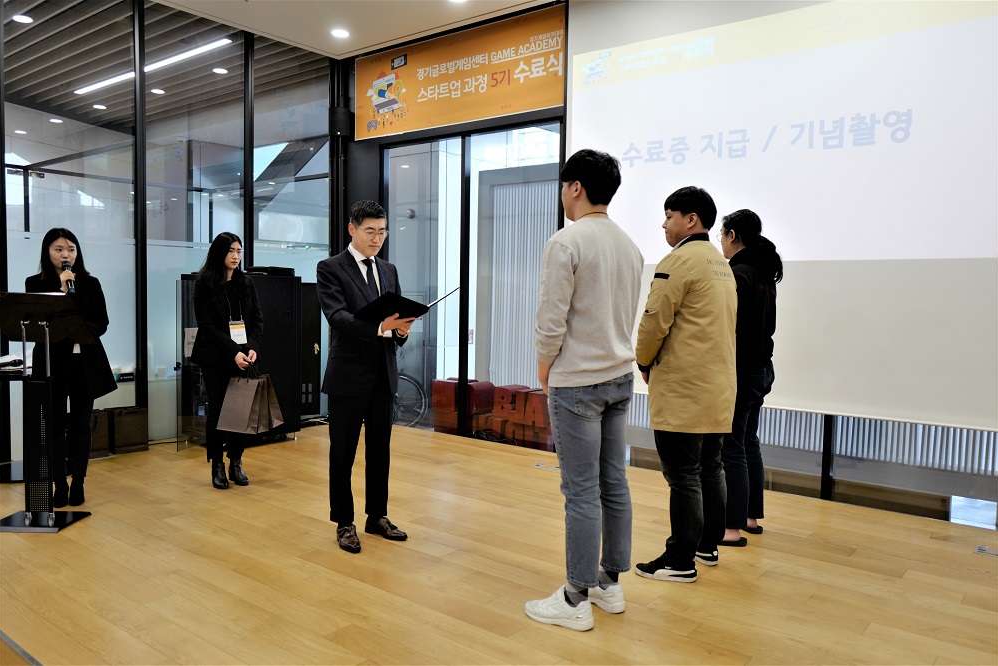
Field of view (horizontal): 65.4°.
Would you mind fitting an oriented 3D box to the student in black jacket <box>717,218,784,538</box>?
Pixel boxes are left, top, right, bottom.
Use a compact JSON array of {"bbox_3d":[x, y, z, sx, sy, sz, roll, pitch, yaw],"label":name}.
[{"bbox_3d":[1.256,0.223,4.068,0.360,1.706,0.440,3,4,30],"label":"student in black jacket"}]

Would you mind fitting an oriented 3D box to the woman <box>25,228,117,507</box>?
[{"bbox_3d":[-2.488,0.198,4.504,0.510,1.586,0.360,-1,4,-33],"label":"woman"}]

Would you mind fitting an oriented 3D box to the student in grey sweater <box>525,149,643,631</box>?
[{"bbox_3d":[0.334,0.201,3.059,0.380,1.826,0.490,4,4,40],"label":"student in grey sweater"}]

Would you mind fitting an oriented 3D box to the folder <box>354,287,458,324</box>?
[{"bbox_3d":[-0.441,-0.110,3.835,0.428,0.099,0.312,-6,-16,-43],"label":"folder"}]

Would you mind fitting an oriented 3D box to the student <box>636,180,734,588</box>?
[{"bbox_3d":[0.863,0.215,3.594,0.400,1.760,0.520,3,4,33],"label":"student"}]

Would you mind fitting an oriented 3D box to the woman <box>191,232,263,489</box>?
[{"bbox_3d":[-1.732,0.170,5.007,0.460,1.613,0.340,-2,4,-45],"label":"woman"}]

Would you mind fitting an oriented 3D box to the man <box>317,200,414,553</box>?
[{"bbox_3d":[-0.643,0.197,3.927,0.440,1.710,0.510,4,4,43],"label":"man"}]

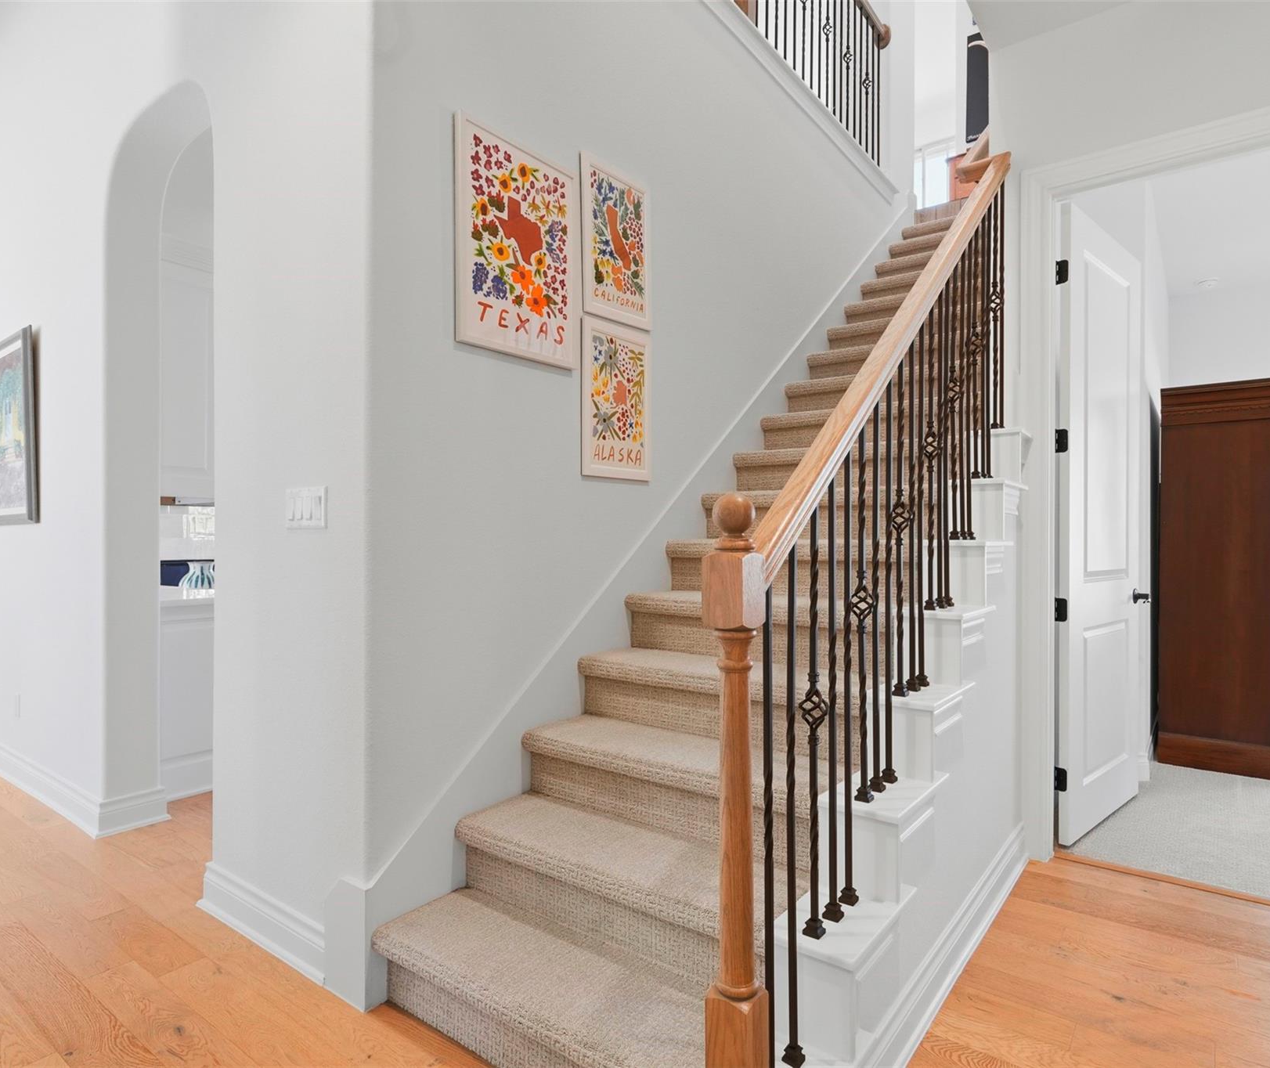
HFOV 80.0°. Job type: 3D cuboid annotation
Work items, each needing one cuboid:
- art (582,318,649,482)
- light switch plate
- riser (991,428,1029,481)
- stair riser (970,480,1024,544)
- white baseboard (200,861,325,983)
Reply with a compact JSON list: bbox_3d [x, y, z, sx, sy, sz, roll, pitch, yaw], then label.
[{"bbox_3d":[-0.060,-0.452,2.617,0.025,0.518,0.350,0,0,38],"label":"art"},{"bbox_3d":[-0.890,-0.070,2.036,0.200,0.112,0.010,0,0,37],"label":"light switch plate"},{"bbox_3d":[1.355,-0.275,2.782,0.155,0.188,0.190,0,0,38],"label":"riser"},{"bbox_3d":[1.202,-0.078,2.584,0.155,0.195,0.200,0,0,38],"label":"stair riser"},{"bbox_3d":[-1.075,1.098,2.163,0.712,0.134,0.024,0,0,37],"label":"white baseboard"}]

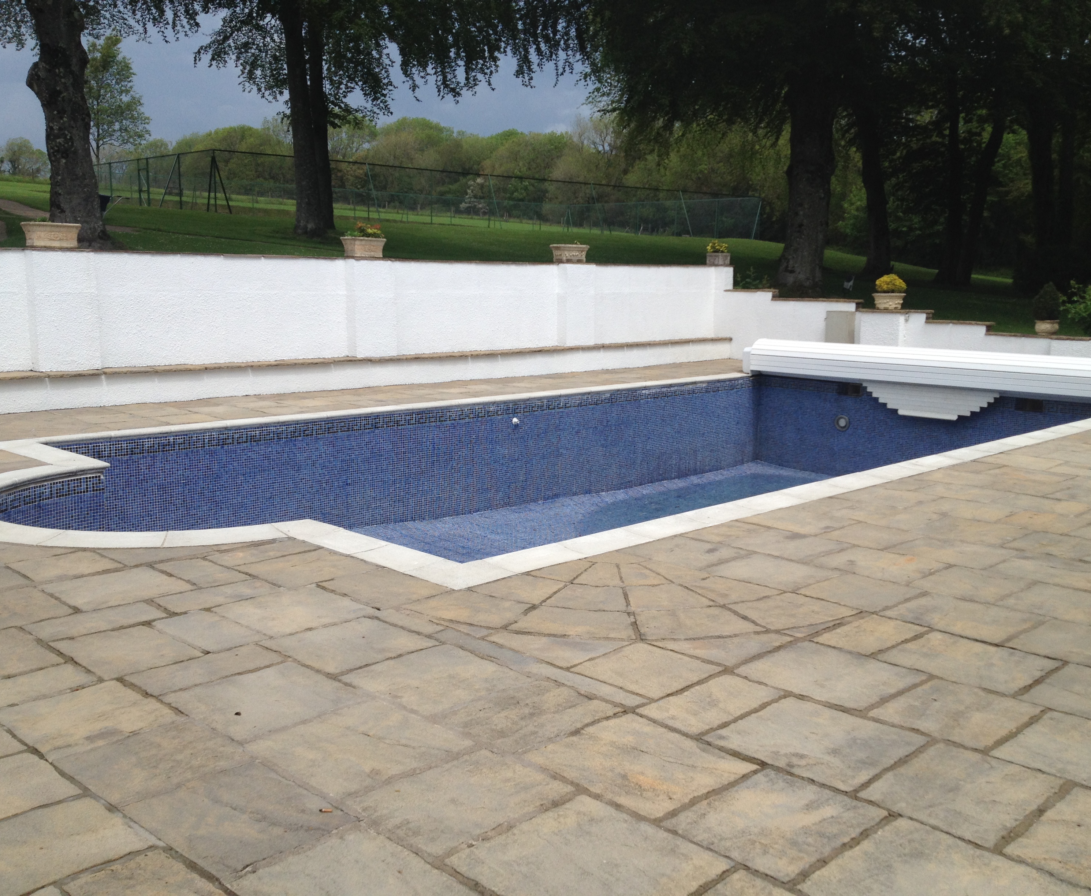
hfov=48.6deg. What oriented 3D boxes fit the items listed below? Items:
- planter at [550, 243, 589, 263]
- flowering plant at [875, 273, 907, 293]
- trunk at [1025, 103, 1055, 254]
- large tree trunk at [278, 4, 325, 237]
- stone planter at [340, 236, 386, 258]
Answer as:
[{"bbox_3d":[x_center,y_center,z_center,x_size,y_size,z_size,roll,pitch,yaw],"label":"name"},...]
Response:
[{"bbox_3d":[0.405,-3.239,20.170,0.330,0.285,0.610,8,11,41],"label":"planter"},{"bbox_3d":[5.550,-2.646,19.400,0.492,0.300,0.492,1,8,0],"label":"flowering plant"},{"bbox_3d":[12.212,-6.504,29.722,0.680,3.801,0.680,1,8,0],"label":"trunk"},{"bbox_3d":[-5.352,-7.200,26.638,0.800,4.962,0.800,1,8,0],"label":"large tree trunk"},{"bbox_3d":[-2.546,-2.807,16.895,0.320,0.280,0.580,8,11,41],"label":"stone planter"}]

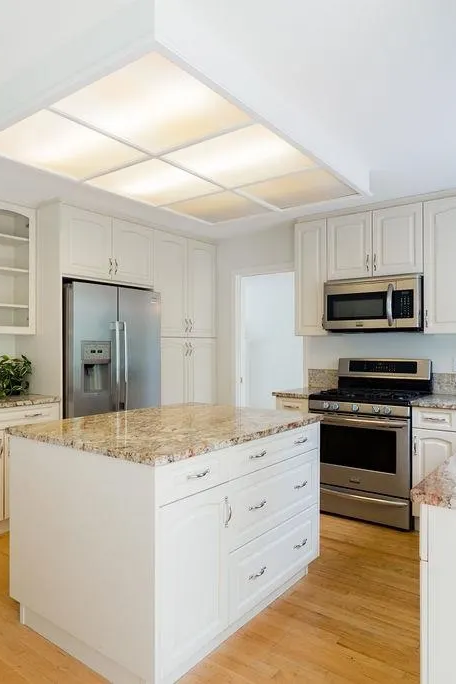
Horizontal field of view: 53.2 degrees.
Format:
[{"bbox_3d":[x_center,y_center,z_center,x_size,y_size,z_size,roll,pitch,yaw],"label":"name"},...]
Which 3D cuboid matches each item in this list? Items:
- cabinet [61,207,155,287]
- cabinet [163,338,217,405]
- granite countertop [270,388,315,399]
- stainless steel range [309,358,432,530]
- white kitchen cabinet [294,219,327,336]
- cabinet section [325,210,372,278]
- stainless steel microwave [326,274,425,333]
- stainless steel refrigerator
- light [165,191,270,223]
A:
[{"bbox_3d":[-1.211,-0.771,3.979,0.645,0.548,0.931,-1,-1,37],"label":"cabinet"},{"bbox_3d":[-0.661,0.654,4.776,0.630,1.388,0.944,0,-1,37],"label":"cabinet"},{"bbox_3d":[0.706,0.446,3.967,0.336,0.036,0.647,0,-1,37],"label":"granite countertop"},{"bbox_3d":[1.143,0.732,3.607,0.763,1.170,0.720,-1,-1,37],"label":"stainless steel range"},{"bbox_3d":[0.829,-0.552,4.119,0.320,1.005,0.340,-1,-1,37],"label":"white kitchen cabinet"},{"bbox_3d":[1.064,-0.761,3.778,0.390,0.514,0.330,0,0,36],"label":"cabinet section"},{"bbox_3d":[1.233,-0.296,3.766,0.756,0.420,0.405,-1,-1,37],"label":"stainless steel microwave"},{"bbox_3d":[-1.140,0.440,3.922,0.740,1.758,0.903,-1,-1,37],"label":"stainless steel refrigerator"},{"bbox_3d":[-0.060,-0.969,3.256,0.605,0.050,0.600,0,-1,37],"label":"light"}]

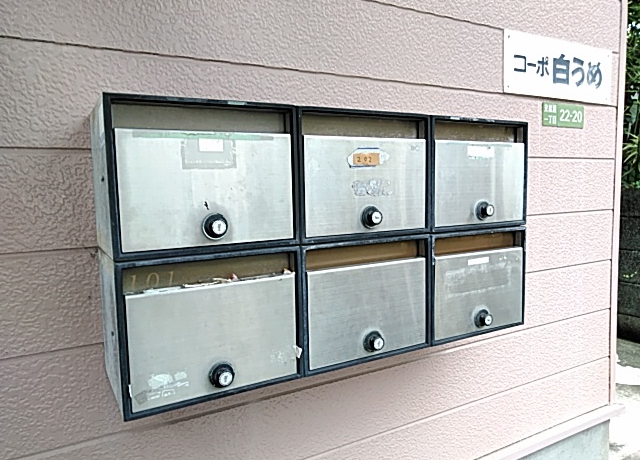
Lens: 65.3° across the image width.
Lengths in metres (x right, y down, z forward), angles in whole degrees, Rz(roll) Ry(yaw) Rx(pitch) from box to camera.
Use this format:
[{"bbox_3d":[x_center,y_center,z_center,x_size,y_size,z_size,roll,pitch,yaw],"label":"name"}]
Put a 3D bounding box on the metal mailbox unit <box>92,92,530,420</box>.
[{"bbox_3d":[0.039,0.009,0.910,0.795,0.418,0.198,-4,6,-30],"label":"metal mailbox unit"}]

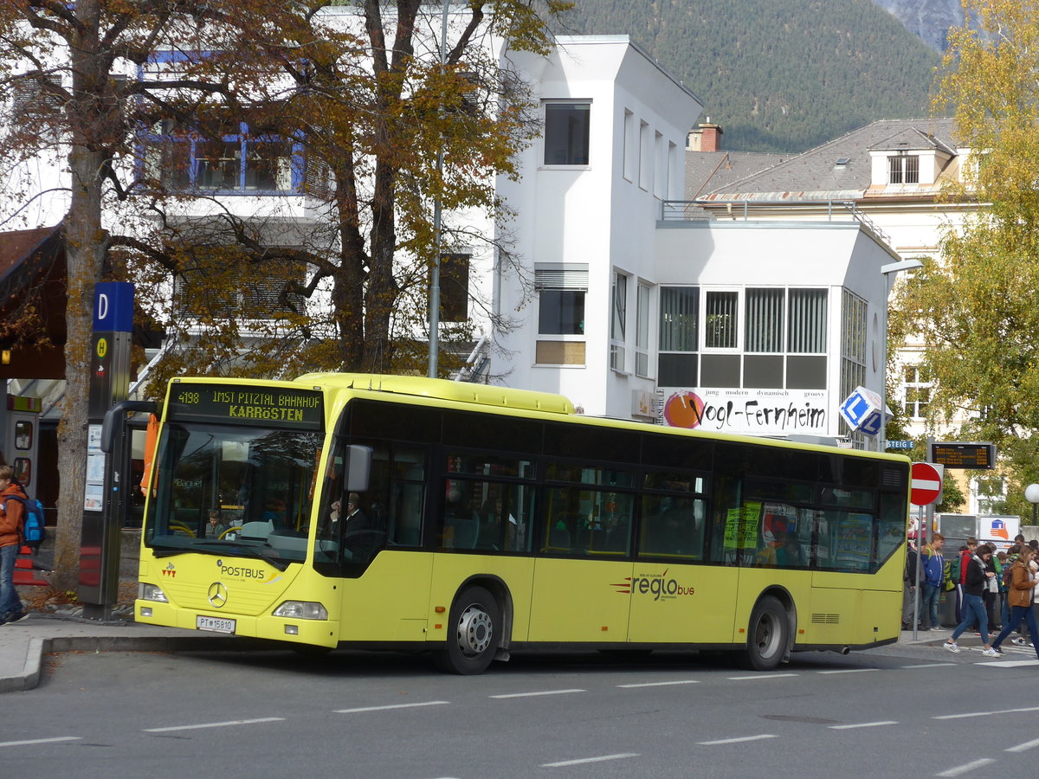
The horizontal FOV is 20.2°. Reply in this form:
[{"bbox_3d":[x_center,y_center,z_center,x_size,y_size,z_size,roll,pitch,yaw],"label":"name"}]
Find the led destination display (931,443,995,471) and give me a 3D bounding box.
[{"bbox_3d":[7.765,1.168,51.000,1.140,0.460,0.220,1,-3,33],"label":"led destination display"}]

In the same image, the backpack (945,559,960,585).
[{"bbox_3d":[7.814,3.287,52.500,0.230,0.470,0.320,3,-2,-12],"label":"backpack"}]

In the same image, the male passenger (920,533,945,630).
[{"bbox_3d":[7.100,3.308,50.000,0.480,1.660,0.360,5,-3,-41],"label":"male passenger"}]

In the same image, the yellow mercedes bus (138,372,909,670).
[{"bbox_3d":[0.531,1.588,33.410,2.550,3.100,11.950,3,-3,35],"label":"yellow mercedes bus"}]

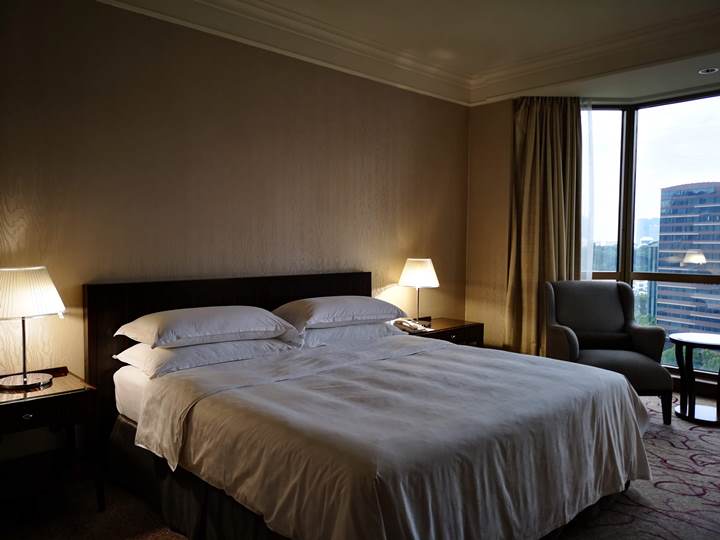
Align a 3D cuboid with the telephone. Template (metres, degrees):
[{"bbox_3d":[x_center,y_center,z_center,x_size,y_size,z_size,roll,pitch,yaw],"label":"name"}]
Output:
[{"bbox_3d":[0.415,0.442,4.435,0.230,0.085,0.200,2,3,30],"label":"telephone"}]

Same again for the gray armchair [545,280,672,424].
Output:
[{"bbox_3d":[1.876,0.590,4.343,0.730,0.980,0.770,0,3,3],"label":"gray armchair"}]

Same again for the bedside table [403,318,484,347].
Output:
[{"bbox_3d":[0.608,0.760,4.713,0.876,0.591,0.457,-2,4,-43],"label":"bedside table"}]

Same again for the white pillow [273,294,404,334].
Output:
[{"bbox_3d":[-0.151,0.272,3.783,0.914,0.171,0.546,-2,4,-43],"label":"white pillow"}]

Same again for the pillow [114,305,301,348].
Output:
[{"bbox_3d":[-0.836,0.297,3.149,0.902,0.171,0.546,-2,4,-43],"label":"pillow"}]

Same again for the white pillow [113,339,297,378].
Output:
[{"bbox_3d":[-0.832,0.446,3.170,0.927,0.152,0.533,-2,4,-43],"label":"white pillow"}]

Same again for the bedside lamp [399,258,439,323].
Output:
[{"bbox_3d":[0.491,0.190,4.695,0.348,0.561,0.348,0,3,0],"label":"bedside lamp"}]

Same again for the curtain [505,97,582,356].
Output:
[{"bbox_3d":[1.640,-0.244,5.047,0.660,2.560,0.180,0,3,2],"label":"curtain"}]

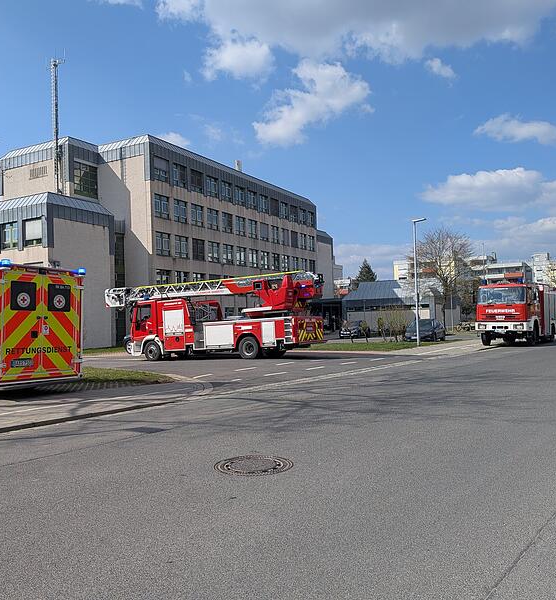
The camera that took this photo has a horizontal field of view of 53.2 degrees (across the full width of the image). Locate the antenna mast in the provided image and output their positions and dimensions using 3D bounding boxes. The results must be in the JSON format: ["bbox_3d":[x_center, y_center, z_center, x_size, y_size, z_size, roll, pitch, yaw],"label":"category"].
[{"bbox_3d":[-16.855,-13.071,42.400,0.900,10.500,0.700,-3,-2,28],"label":"antenna mast"}]

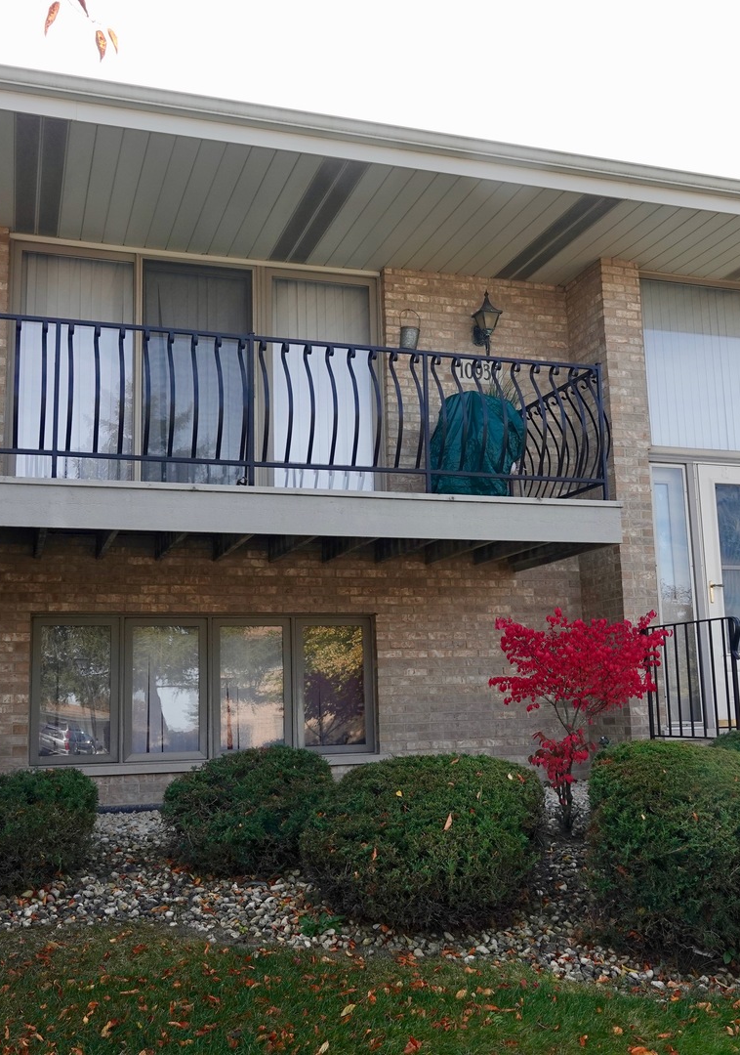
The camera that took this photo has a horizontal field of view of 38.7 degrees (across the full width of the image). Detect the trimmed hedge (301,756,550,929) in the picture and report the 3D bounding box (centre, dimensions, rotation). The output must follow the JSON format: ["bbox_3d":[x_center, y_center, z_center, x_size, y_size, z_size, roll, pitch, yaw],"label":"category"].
[{"bbox_3d":[0.222,1.322,4.608,1.053,0.664,1.053,-1,-9,0],"label":"trimmed hedge"}]

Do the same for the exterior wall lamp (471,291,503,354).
[{"bbox_3d":[0.933,-1.616,8.435,0.234,0.530,0.290,2,-10,-18],"label":"exterior wall lamp"}]

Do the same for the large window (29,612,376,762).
[{"bbox_3d":[-1.127,1.135,7.482,2.412,0.993,0.100,2,-10,-18],"label":"large window"}]

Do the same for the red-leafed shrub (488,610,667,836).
[{"bbox_3d":[1.272,1.136,6.317,1.020,1.260,1.000,2,-10,-18],"label":"red-leafed shrub"}]

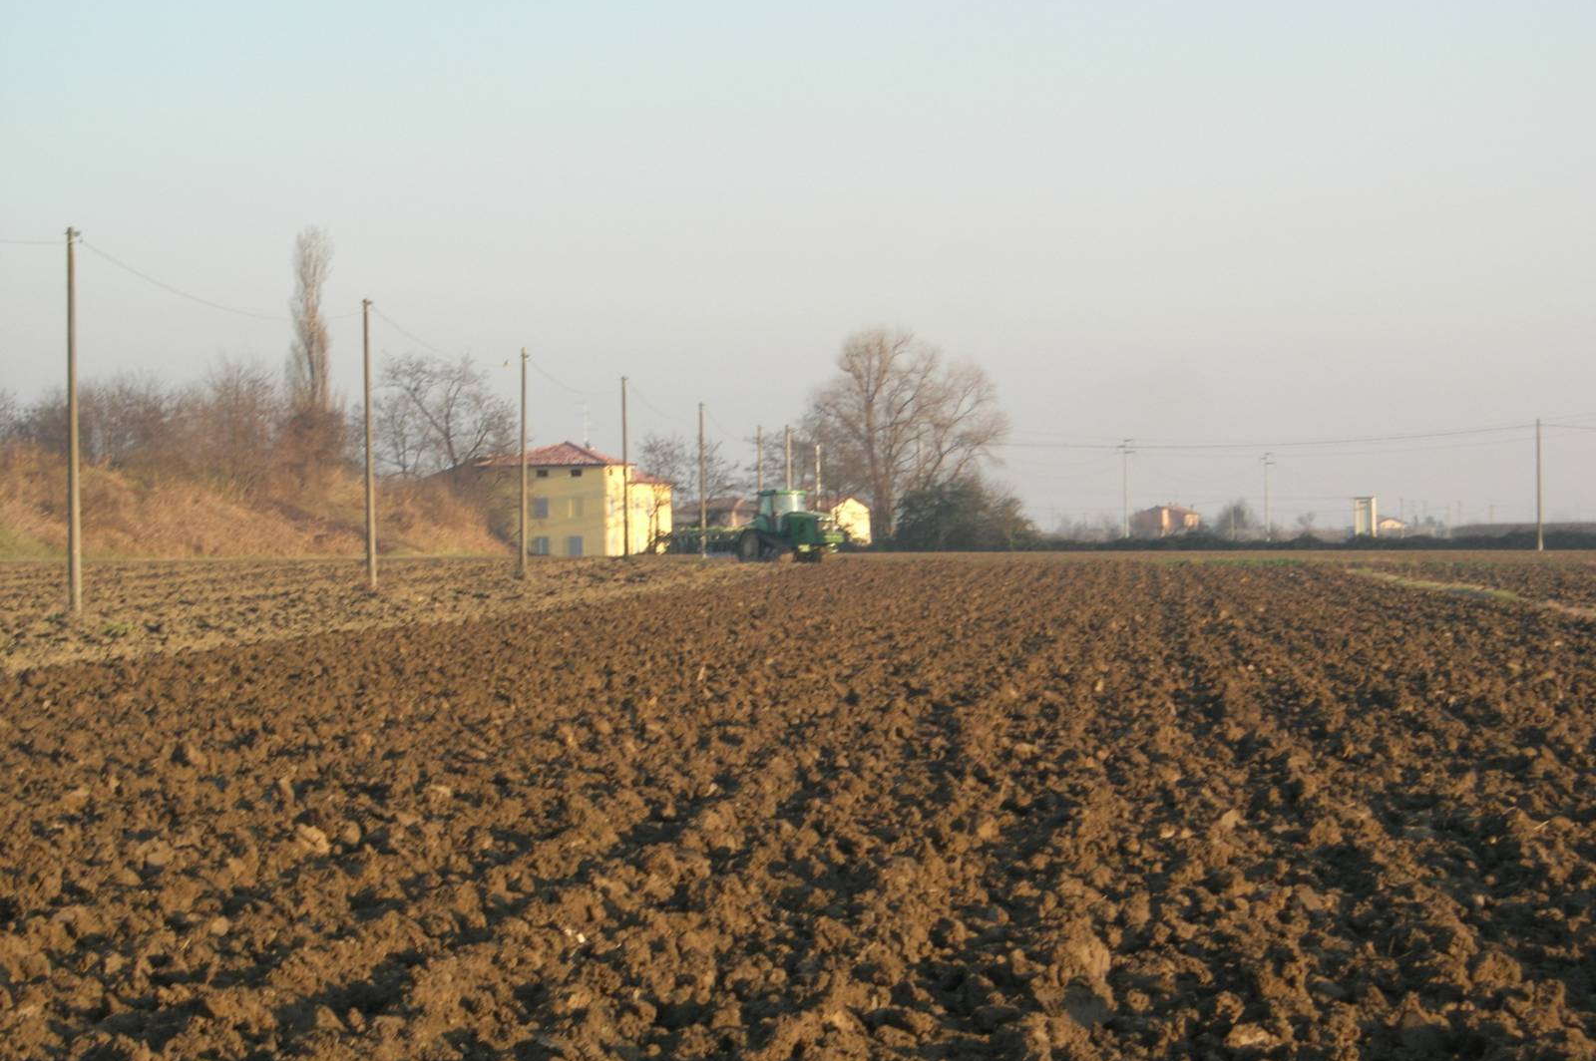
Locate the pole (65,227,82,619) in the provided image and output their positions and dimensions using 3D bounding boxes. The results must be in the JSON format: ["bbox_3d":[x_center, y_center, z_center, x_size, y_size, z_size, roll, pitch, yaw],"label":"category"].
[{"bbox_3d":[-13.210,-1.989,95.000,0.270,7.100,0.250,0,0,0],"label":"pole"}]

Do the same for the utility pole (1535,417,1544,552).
[{"bbox_3d":[39.858,-2.463,280.000,0.260,7.270,0.260,0,0,0],"label":"utility pole"}]

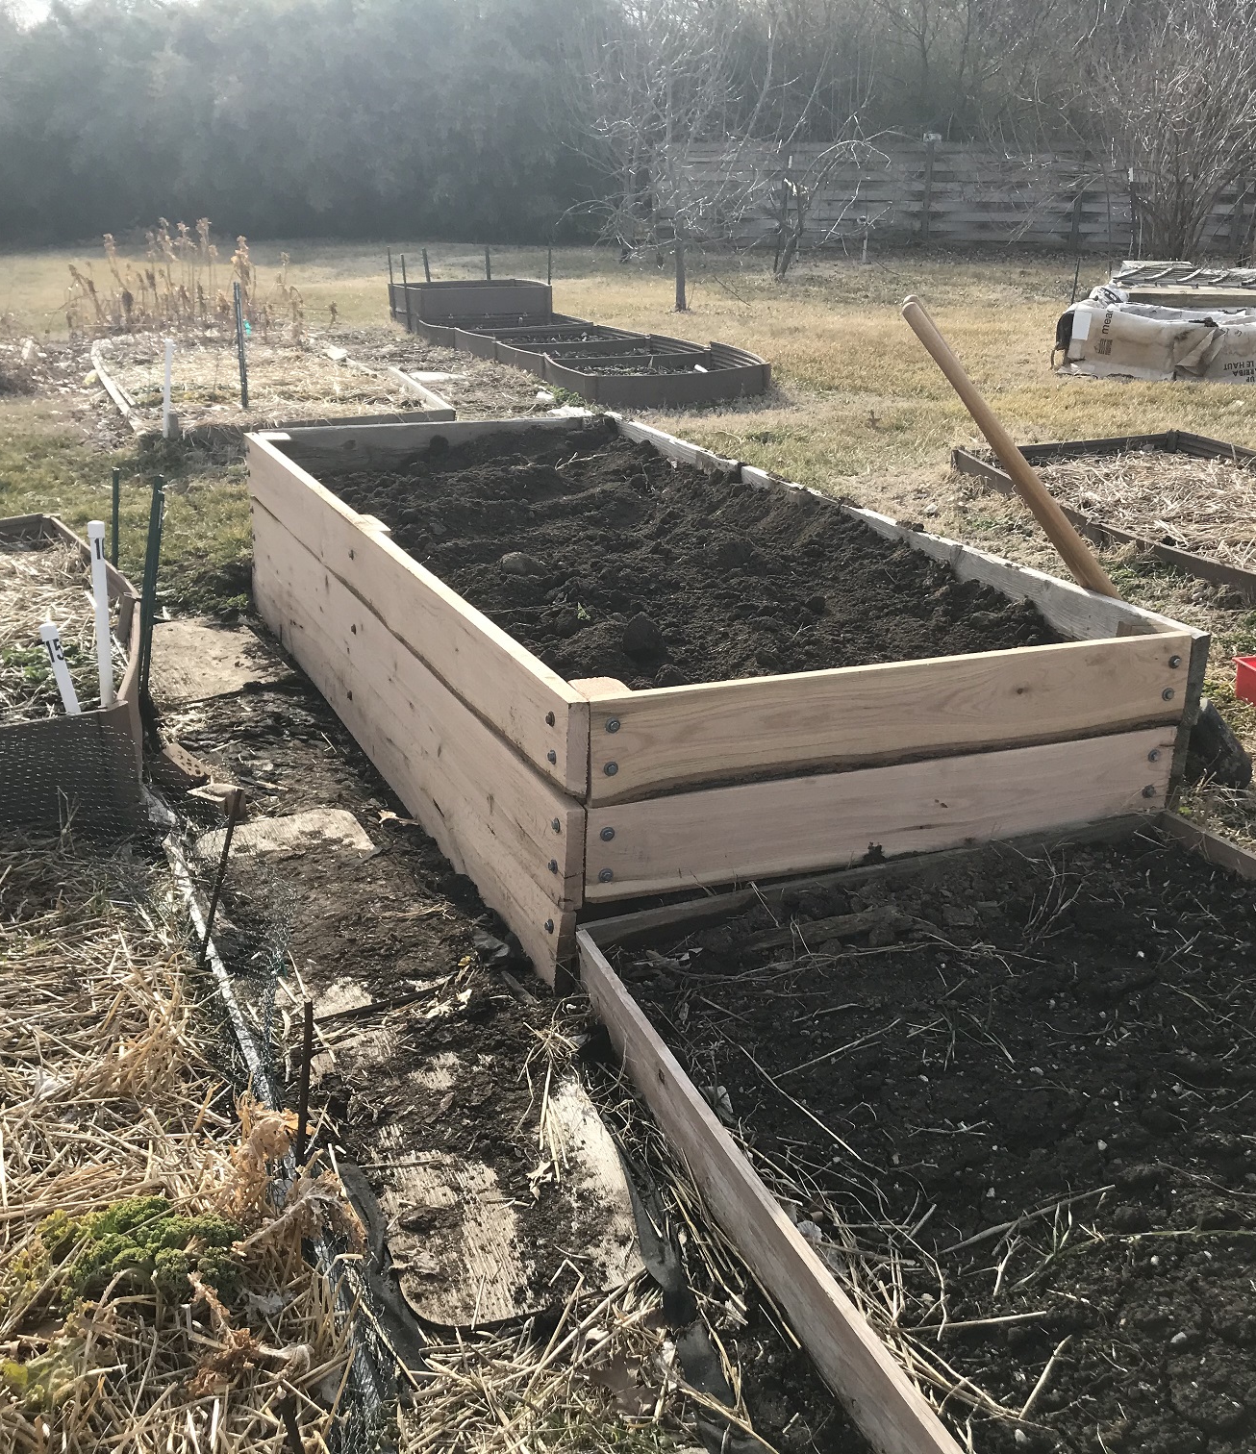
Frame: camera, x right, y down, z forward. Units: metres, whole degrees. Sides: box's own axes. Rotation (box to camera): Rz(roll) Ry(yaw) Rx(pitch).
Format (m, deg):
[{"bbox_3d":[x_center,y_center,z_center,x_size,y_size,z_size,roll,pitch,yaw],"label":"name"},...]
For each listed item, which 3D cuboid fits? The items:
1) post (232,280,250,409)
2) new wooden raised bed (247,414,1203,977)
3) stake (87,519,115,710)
[{"bbox_3d":[-2.118,-2.076,8.595,0.036,0.710,0.036,0,19,-3],"label":"post"},{"bbox_3d":[-0.071,-0.333,4.300,1.363,0.550,3.070,-7,21,-22],"label":"new wooden raised bed"},{"bbox_3d":[-1.184,-0.221,3.532,0.036,0.490,0.036,18,24,36],"label":"stake"}]

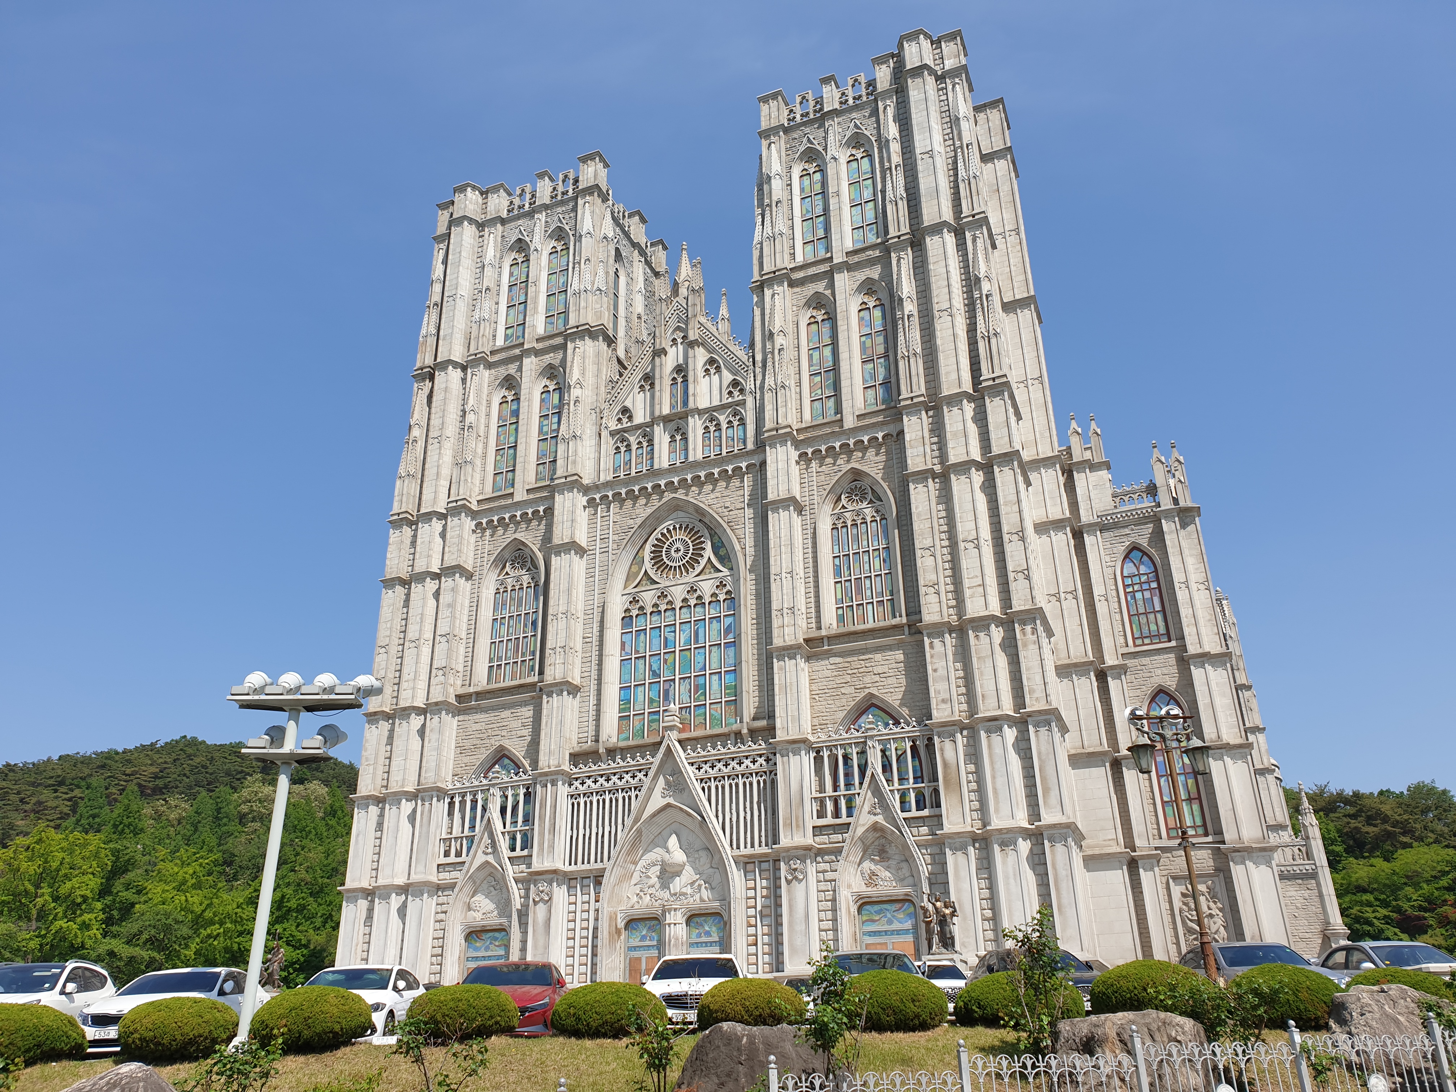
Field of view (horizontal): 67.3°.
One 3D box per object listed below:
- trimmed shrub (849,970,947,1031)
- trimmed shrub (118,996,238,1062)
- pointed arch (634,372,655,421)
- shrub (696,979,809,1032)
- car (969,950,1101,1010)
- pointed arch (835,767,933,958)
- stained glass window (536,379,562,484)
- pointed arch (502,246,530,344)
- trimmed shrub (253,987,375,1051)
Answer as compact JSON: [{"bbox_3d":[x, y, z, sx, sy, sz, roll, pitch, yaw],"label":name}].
[{"bbox_3d":[2.499,6.826,16.399,1.585,0.857,1.585,-1,-25,0],"label":"trimmed shrub"},{"bbox_3d":[-7.716,6.761,15.334,1.680,0.870,1.650,-1,-25,0],"label":"trimmed shrub"},{"bbox_3d":[-4.794,-8.703,63.823,1.295,3.183,0.400,-11,-27,21],"label":"pointed arch"},{"bbox_3d":[0.356,6.869,16.299,1.644,0.760,1.644,-1,-25,0],"label":"shrub"},{"bbox_3d":[5.662,8.244,20.200,1.860,1.470,4.850,1,-25,-4],"label":"car"},{"bbox_3d":[6.884,14.322,48.126,4.111,9.345,1.000,-11,-27,21],"label":"pointed arch"},{"bbox_3d":[-11.032,-7.298,67.589,1.470,7.252,0.350,-11,-27,21],"label":"stained glass window"},{"bbox_3d":[-13.723,-16.540,71.657,1.792,7.707,0.500,-11,-27,21],"label":"pointed arch"},{"bbox_3d":[-6.294,7.214,16.600,1.820,0.930,1.820,-1,-25,0],"label":"trimmed shrub"}]

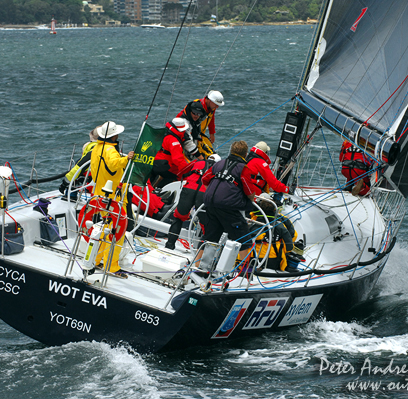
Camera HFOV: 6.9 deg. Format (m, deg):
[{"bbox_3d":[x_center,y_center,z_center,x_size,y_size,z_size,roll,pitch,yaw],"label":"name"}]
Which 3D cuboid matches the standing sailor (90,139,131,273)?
[{"bbox_3d":[-1.083,0.012,39.400,0.580,1.760,0.480,1,3,25],"label":"standing sailor"}]

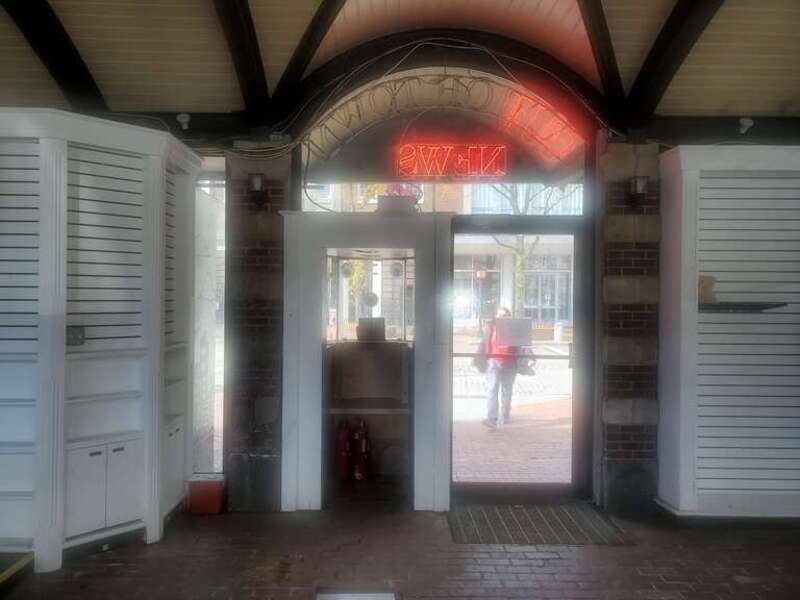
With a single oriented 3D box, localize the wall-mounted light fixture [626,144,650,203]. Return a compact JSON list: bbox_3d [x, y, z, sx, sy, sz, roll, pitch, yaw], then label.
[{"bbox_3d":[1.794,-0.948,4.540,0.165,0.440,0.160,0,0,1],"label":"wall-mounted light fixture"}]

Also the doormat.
[{"bbox_3d":[0.967,1.625,4.400,1.230,0.015,0.810,0,0,1],"label":"doormat"}]

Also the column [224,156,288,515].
[{"bbox_3d":[-1.096,0.250,4.840,0.500,2.750,0.440,0,0,1],"label":"column"}]

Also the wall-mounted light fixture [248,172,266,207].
[{"bbox_3d":[-1.077,-0.835,4.550,0.137,0.260,0.150,0,0,1],"label":"wall-mounted light fixture"}]

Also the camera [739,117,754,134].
[{"bbox_3d":[2.624,-1.321,4.530,0.115,0.135,0.130,1,0,18],"label":"camera"}]

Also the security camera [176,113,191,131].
[{"bbox_3d":[-1.639,-1.352,4.560,0.110,0.135,0.130,0,0,-18],"label":"security camera"}]

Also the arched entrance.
[{"bbox_3d":[0.295,-0.126,4.760,2.430,3.480,0.380,0,0,1],"label":"arched entrance"}]

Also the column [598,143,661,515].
[{"bbox_3d":[1.790,0.215,4.820,0.460,2.850,0.440,0,0,1],"label":"column"}]

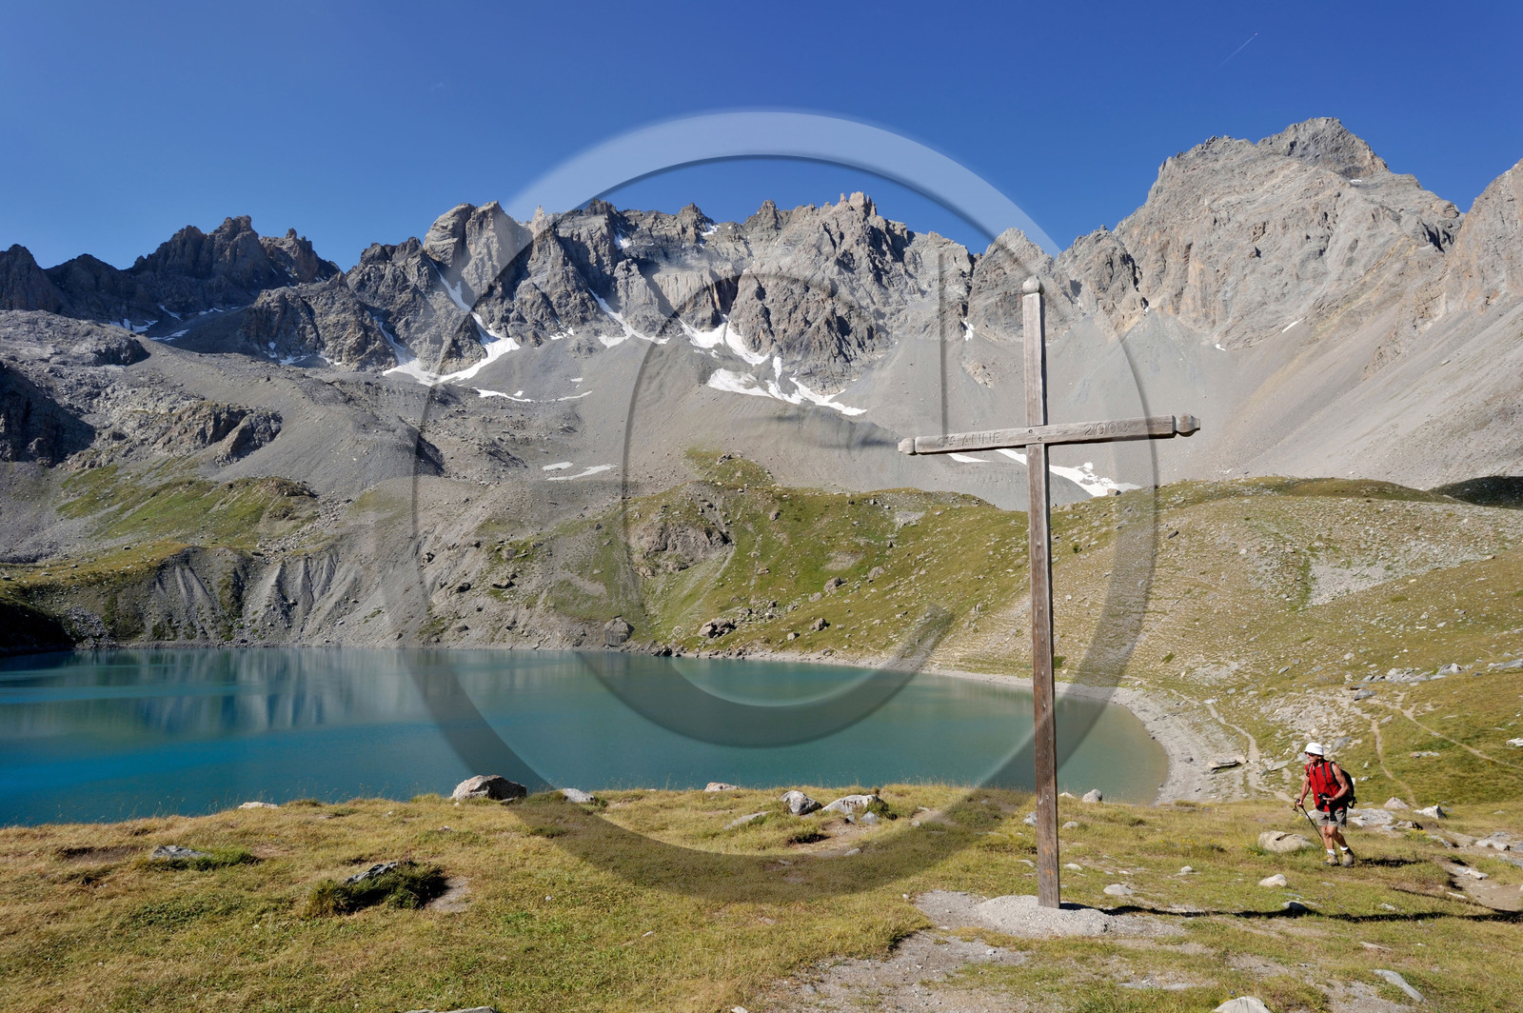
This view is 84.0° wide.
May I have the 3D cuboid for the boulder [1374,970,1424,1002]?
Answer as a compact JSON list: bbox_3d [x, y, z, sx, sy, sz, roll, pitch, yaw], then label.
[{"bbox_3d":[4.223,3.178,5.602,0.200,0.110,0.420,-1,-5,17],"label":"boulder"}]

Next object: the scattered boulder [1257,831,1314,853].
[{"bbox_3d":[8.007,5.117,12.915,0.760,0.260,0.500,-2,-5,22],"label":"scattered boulder"}]

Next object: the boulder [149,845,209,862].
[{"bbox_3d":[-5.074,3.019,7.372,0.460,0.140,0.280,1,-5,-17],"label":"boulder"}]

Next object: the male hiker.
[{"bbox_3d":[7.998,4.210,11.988,0.520,1.700,0.580,2,-5,-20],"label":"male hiker"}]

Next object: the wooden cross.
[{"bbox_3d":[2.994,0.795,9.022,3.123,6.647,0.240,-2,-5,28],"label":"wooden cross"}]

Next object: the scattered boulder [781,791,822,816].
[{"bbox_3d":[0.519,3.852,11.015,0.500,0.300,0.400,0,-5,0],"label":"scattered boulder"}]

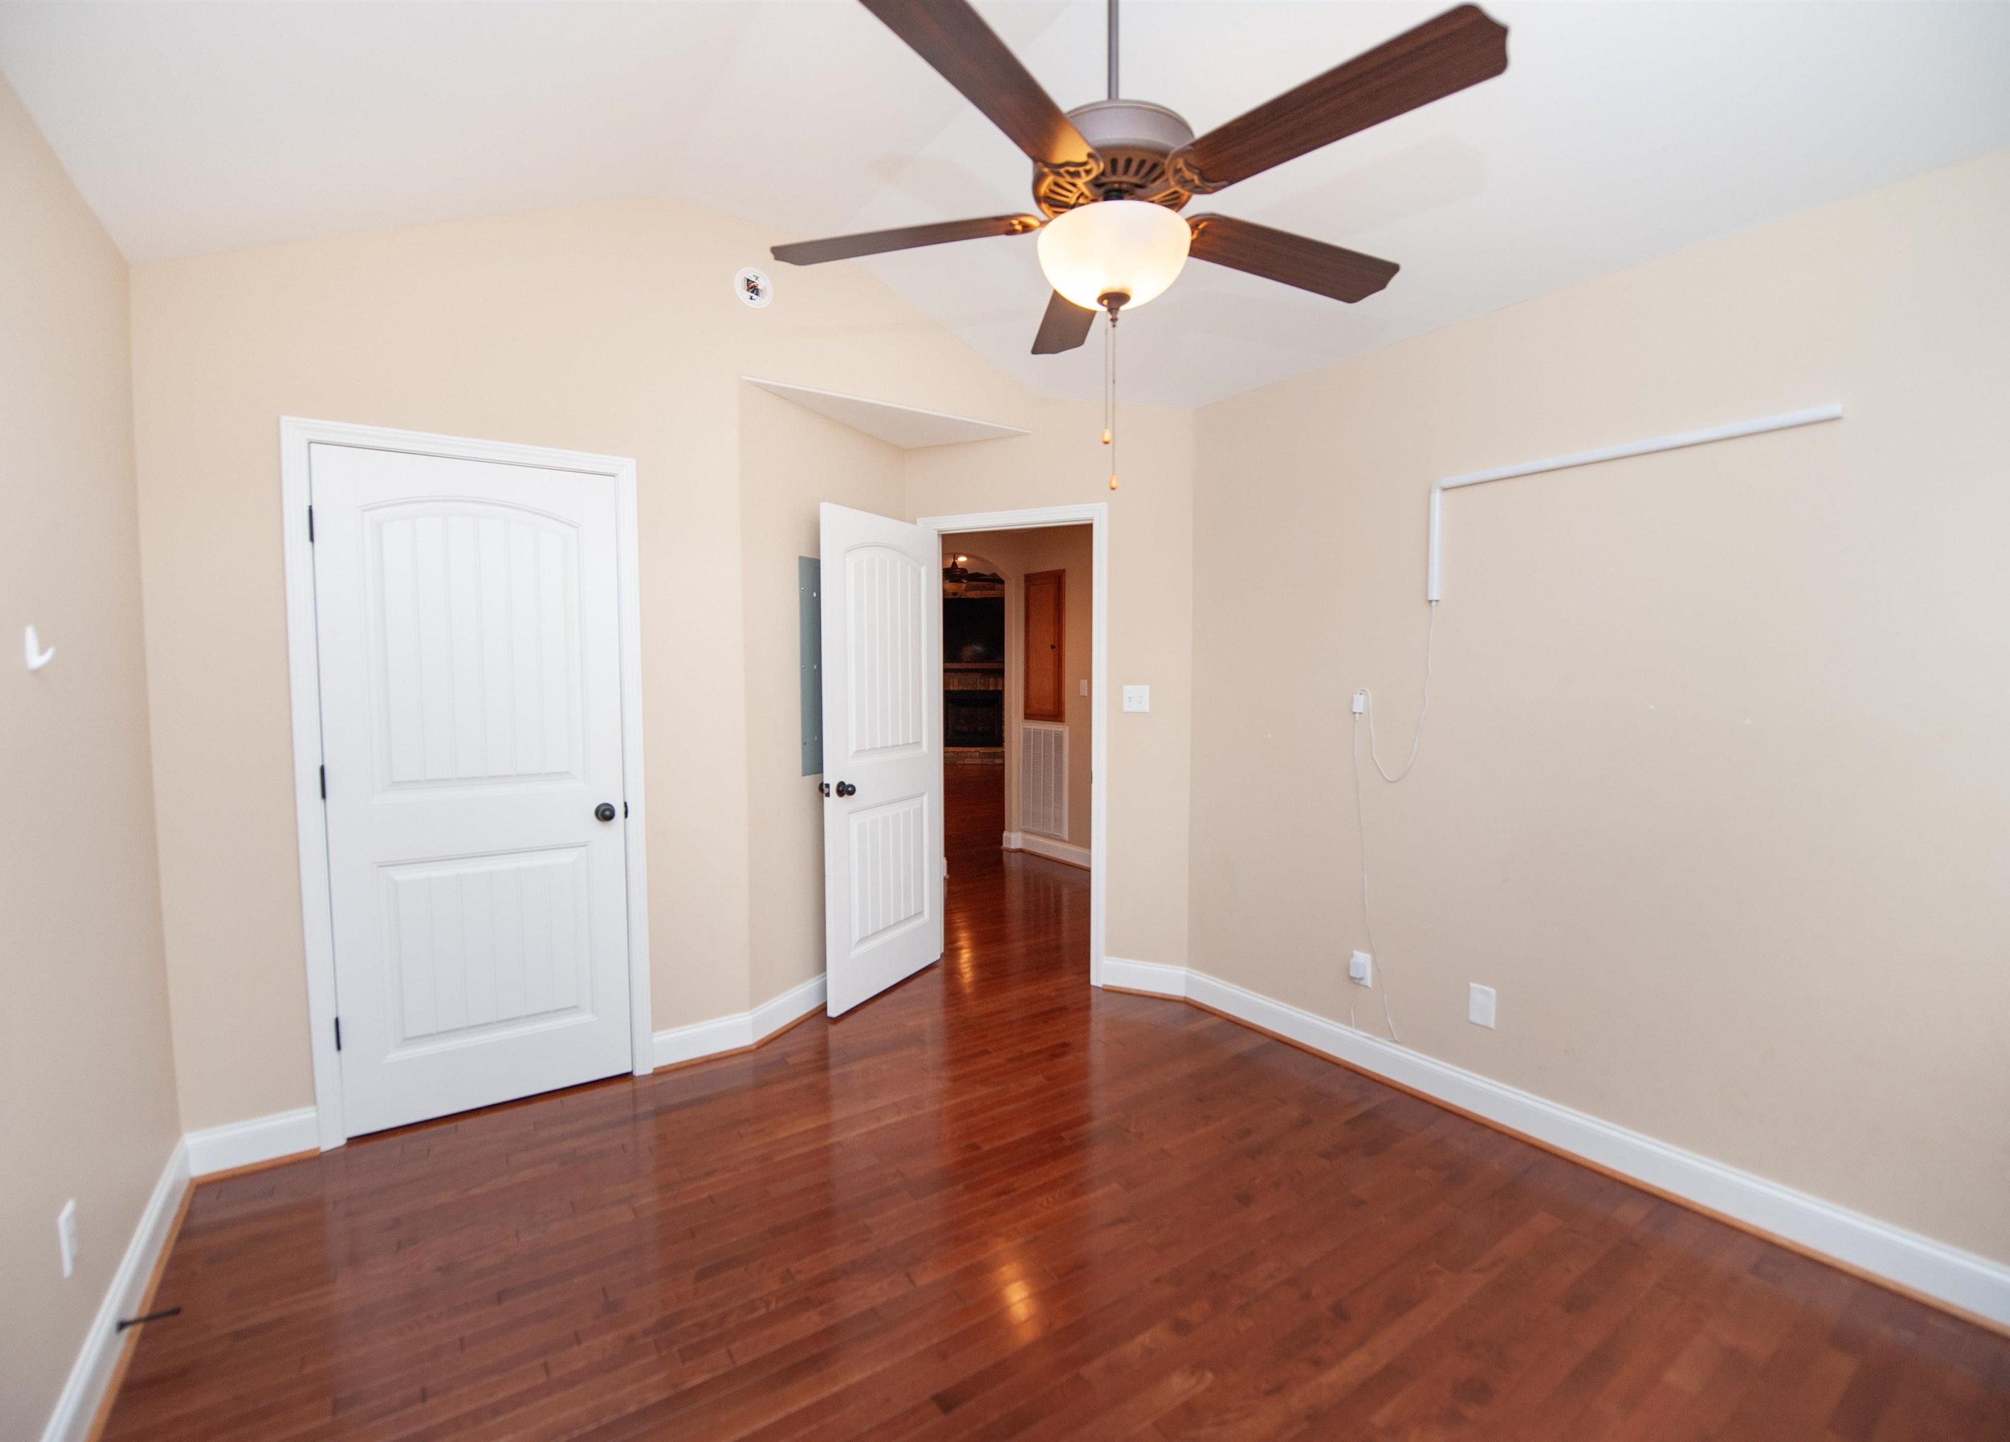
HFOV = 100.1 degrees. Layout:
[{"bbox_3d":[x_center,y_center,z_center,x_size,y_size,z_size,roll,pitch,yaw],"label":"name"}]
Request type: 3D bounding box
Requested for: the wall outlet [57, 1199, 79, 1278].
[{"bbox_3d":[-1.675,0.929,1.514,0.010,0.116,0.075,-3,4,-37],"label":"wall outlet"}]

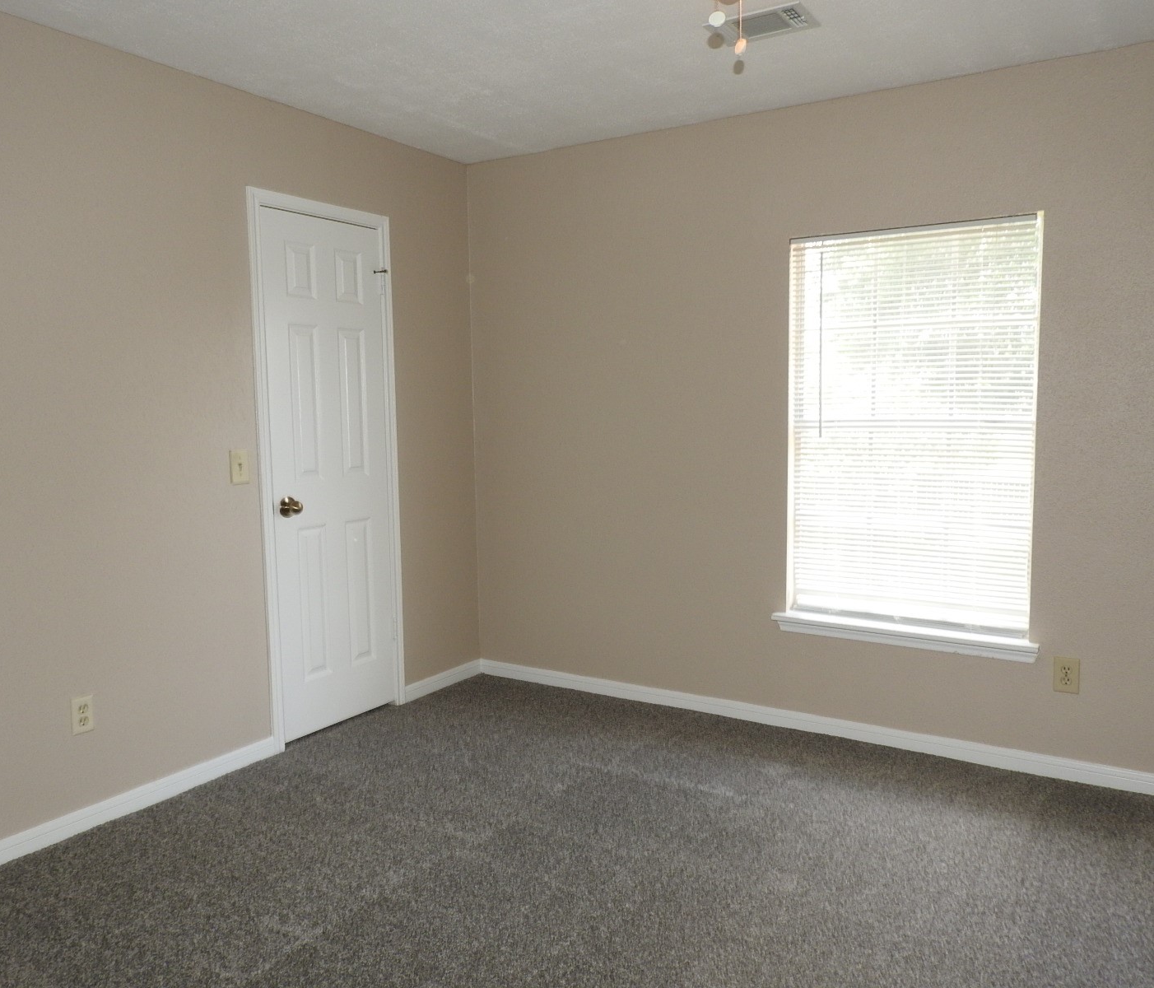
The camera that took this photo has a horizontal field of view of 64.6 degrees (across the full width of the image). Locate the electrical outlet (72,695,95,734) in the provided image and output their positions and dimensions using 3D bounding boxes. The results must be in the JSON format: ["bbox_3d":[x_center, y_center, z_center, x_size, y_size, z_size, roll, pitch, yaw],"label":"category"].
[{"bbox_3d":[-1.536,0.688,2.839,0.010,0.115,0.068,3,6,32],"label":"electrical outlet"}]

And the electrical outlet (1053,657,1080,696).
[{"bbox_3d":[1.684,0.625,3.139,0.077,0.121,0.010,3,6,32],"label":"electrical outlet"}]

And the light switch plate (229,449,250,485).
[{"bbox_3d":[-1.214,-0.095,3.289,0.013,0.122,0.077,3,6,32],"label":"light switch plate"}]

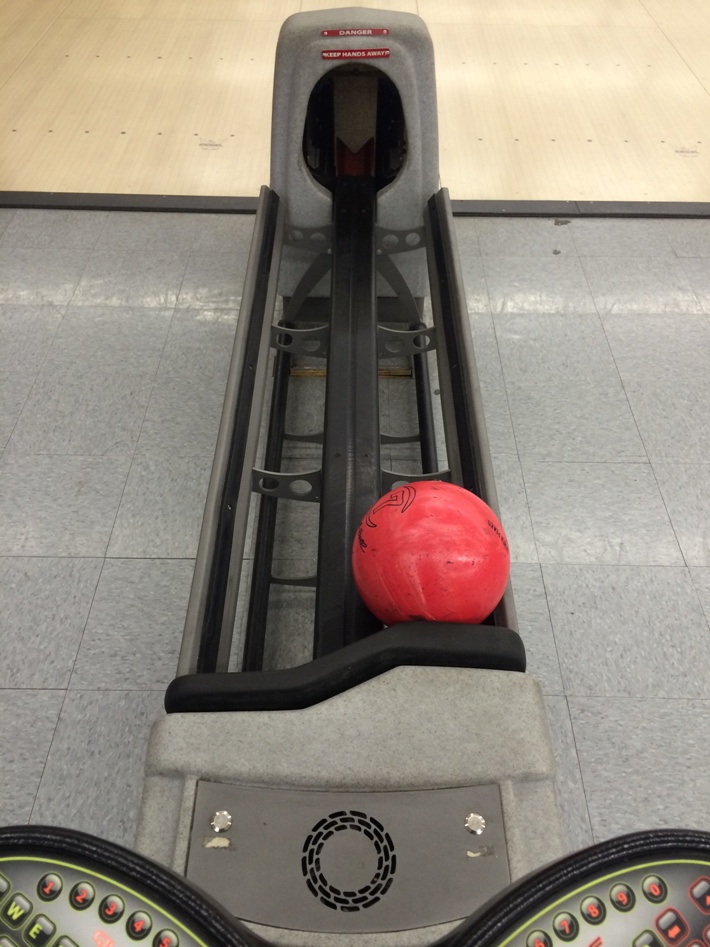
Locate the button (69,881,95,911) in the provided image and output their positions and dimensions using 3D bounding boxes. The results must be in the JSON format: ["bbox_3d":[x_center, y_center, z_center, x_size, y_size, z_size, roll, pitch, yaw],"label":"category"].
[{"bbox_3d":[-0.162,0.251,0.487,0.015,0.004,0.015,0,58,0],"label":"button"}]

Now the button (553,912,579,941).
[{"bbox_3d":[0.124,0.266,0.481,0.015,0.004,0.015,0,58,0],"label":"button"}]

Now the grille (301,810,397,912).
[{"bbox_3d":[-0.006,0.420,0.890,0.102,0.006,0.102,1,51,0],"label":"grille"}]

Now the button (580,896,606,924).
[{"bbox_3d":[0.147,0.270,0.506,0.016,0.004,0.016,1,59,0],"label":"button"}]

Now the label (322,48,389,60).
[{"bbox_3d":[0.002,-0.933,1.828,0.151,0.018,0.003,1,40,0],"label":"label"}]

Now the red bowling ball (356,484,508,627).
[{"bbox_3d":[0.105,0.118,1.149,0.216,0.216,0.216,0,46,0],"label":"red bowling ball"}]

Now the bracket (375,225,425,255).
[{"bbox_3d":[0.110,-0.561,1.974,0.120,0.081,0.006,1,46,0],"label":"bracket"}]

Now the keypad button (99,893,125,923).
[{"bbox_3d":[-0.143,0.257,0.484,0.015,0.004,0.015,0,58,0],"label":"keypad button"}]

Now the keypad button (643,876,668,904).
[{"bbox_3d":[0.180,0.249,0.492,0.015,0.004,0.015,0,58,0],"label":"keypad button"}]

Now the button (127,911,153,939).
[{"bbox_3d":[-0.126,0.264,0.479,0.015,0.004,0.015,0,58,0],"label":"button"}]

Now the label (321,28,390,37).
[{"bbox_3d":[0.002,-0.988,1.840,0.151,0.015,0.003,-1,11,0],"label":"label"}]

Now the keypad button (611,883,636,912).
[{"bbox_3d":[0.167,0.264,0.509,0.016,0.004,0.016,1,59,0],"label":"keypad button"}]

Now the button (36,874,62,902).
[{"bbox_3d":[-0.189,0.257,0.510,0.016,0.004,0.016,1,59,0],"label":"button"}]

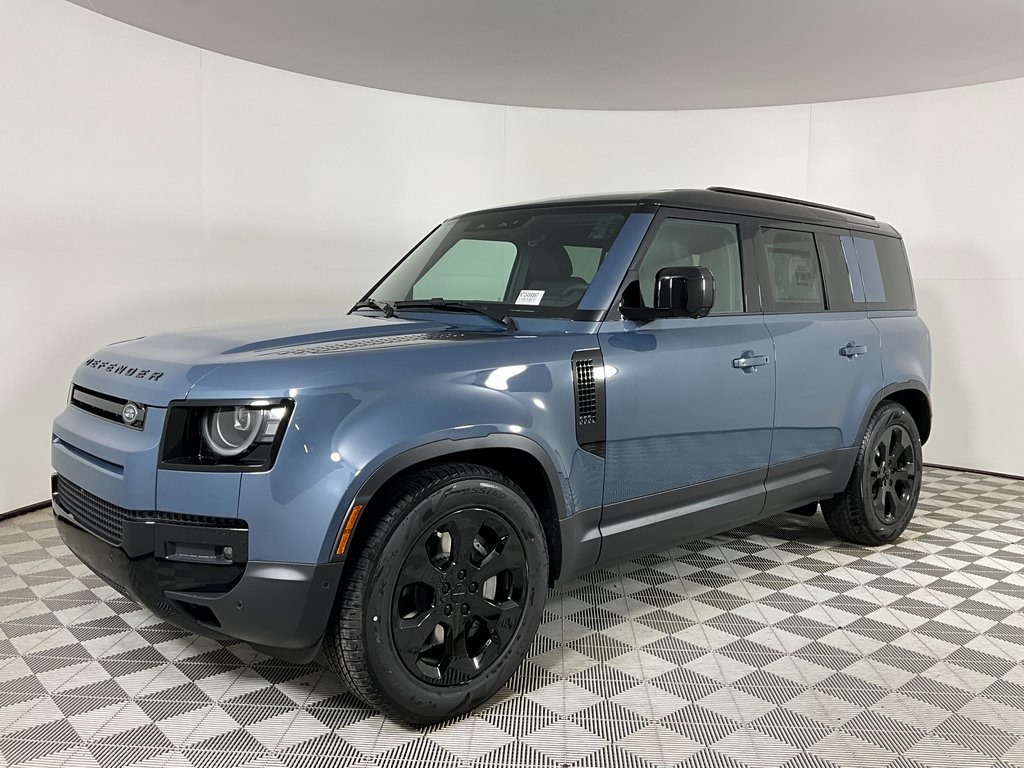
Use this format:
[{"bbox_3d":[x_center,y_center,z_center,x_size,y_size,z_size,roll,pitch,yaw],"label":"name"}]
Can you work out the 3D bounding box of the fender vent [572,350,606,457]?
[{"bbox_3d":[0.264,0.075,2.984,0.155,0.390,0.050,-4,8,-42],"label":"fender vent"}]

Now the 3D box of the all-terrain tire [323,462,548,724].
[{"bbox_3d":[-0.225,0.640,2.728,0.810,0.810,0.260,-4,8,-42],"label":"all-terrain tire"}]

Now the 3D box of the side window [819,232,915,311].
[{"bbox_3d":[1.920,-0.594,4.627,1.130,0.410,0.110,-4,-6,-42],"label":"side window"}]

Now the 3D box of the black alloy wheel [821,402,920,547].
[{"bbox_3d":[2.022,0.482,4.786,0.810,0.810,0.270,-4,8,-42],"label":"black alloy wheel"}]

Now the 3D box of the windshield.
[{"bbox_3d":[-0.111,-0.588,3.890,1.470,0.640,0.110,8,-35,48],"label":"windshield"}]

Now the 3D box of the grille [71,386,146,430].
[{"bbox_3d":[-1.333,0.071,2.790,0.070,0.085,0.740,-4,8,-42],"label":"grille"}]

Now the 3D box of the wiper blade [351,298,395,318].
[{"bbox_3d":[-0.673,-0.370,4.167,0.090,0.080,0.430,-4,8,-42],"label":"wiper blade"}]

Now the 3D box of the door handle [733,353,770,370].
[{"bbox_3d":[1.026,-0.098,3.663,0.250,0.070,0.060,-4,8,-42],"label":"door handle"}]

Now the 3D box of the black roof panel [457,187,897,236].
[{"bbox_3d":[1.027,-0.921,4.877,2.650,0.170,1.530,-4,8,-42],"label":"black roof panel"}]

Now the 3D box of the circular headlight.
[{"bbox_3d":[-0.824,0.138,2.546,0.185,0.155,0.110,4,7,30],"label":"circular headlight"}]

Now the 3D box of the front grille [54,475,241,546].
[{"bbox_3d":[-1.295,0.402,2.864,0.260,0.130,1.380,-4,8,-42],"label":"front grille"}]

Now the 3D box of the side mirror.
[{"bbox_3d":[0.679,-0.356,3.346,0.150,0.200,0.200,-4,8,-42],"label":"side mirror"}]

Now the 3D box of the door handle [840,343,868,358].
[{"bbox_3d":[1.677,-0.159,4.214,0.240,0.060,0.060,-4,8,-42],"label":"door handle"}]

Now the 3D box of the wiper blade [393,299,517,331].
[{"bbox_3d":[-0.276,-0.299,3.641,0.110,0.110,0.820,-4,8,-42],"label":"wiper blade"}]

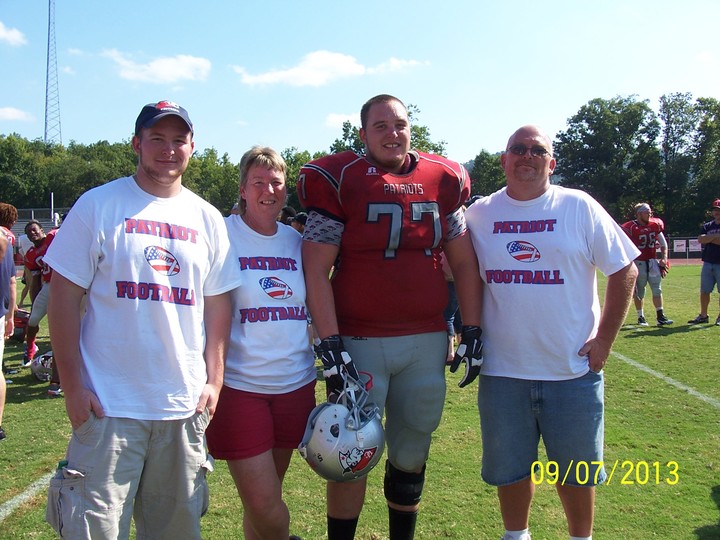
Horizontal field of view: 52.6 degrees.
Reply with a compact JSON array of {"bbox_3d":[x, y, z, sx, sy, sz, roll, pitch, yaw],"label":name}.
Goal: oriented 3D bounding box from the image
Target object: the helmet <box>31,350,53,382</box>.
[{"bbox_3d":[-2.872,0.885,6.680,0.250,0.275,0.310,-2,4,-41],"label":"helmet"}]

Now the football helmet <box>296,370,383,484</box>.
[{"bbox_3d":[-0.048,0.535,2.410,0.275,0.330,0.245,37,19,-3],"label":"football helmet"}]

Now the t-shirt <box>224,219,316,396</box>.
[{"bbox_3d":[-0.313,0.117,2.460,0.440,0.610,0.280,-1,3,-14],"label":"t-shirt"}]

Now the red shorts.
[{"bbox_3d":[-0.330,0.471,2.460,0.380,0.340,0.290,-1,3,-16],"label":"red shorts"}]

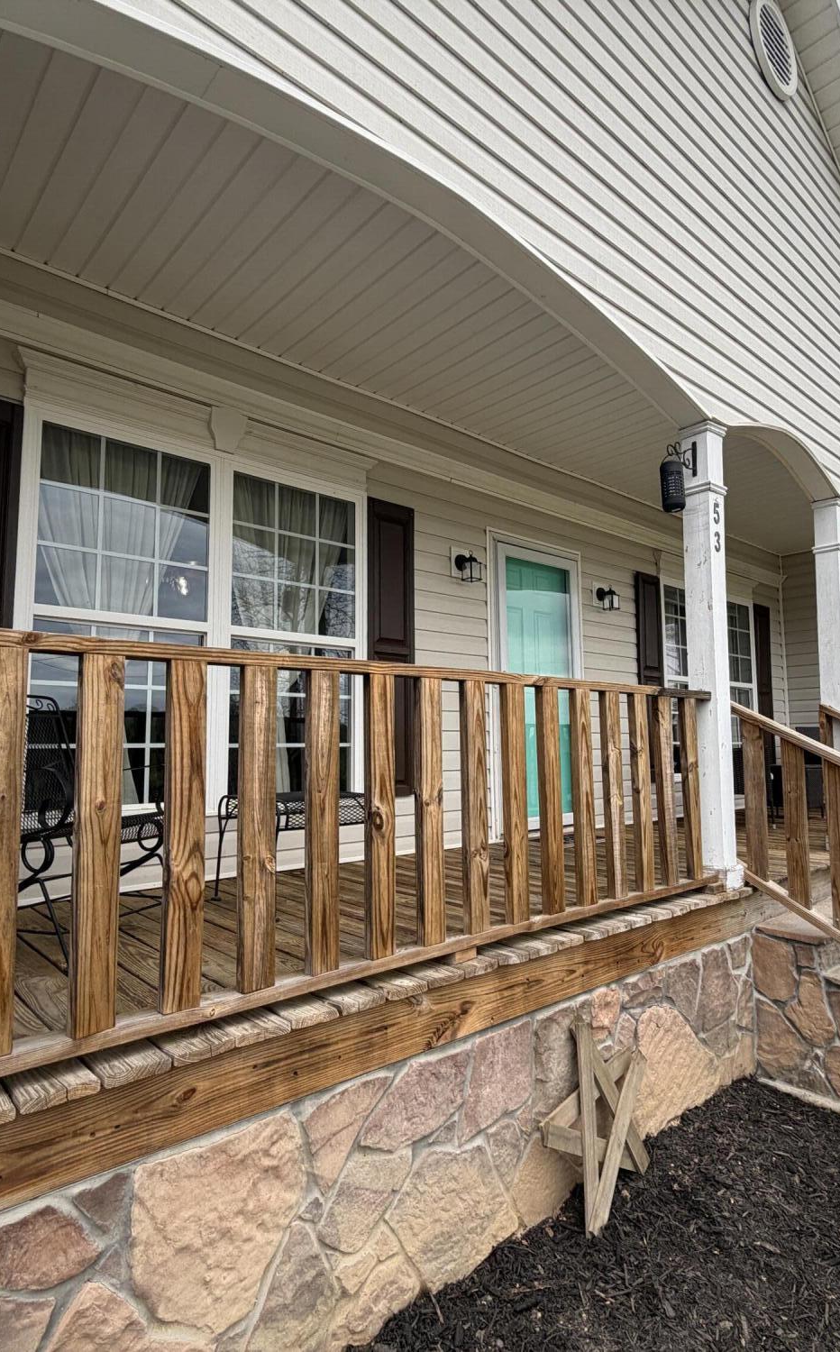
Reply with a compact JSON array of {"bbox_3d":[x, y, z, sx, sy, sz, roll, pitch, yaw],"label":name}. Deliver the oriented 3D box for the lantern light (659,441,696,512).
[{"bbox_3d":[1.183,-0.904,3.292,0.256,0.373,0.105,4,-7,-41],"label":"lantern light"}]

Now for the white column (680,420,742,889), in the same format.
[{"bbox_3d":[1.335,-0.108,3.360,0.166,2.124,0.166,4,-7,-41],"label":"white column"}]

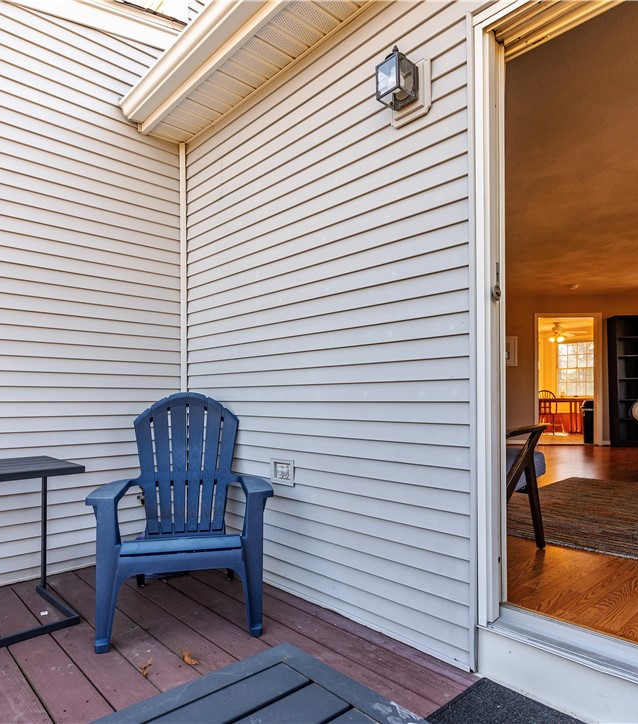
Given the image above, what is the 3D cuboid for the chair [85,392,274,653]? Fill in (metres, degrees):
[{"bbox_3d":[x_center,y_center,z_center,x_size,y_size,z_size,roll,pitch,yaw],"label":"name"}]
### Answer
[{"bbox_3d":[-0.598,0.619,2.200,0.690,0.950,0.800,1,-3,-12],"label":"chair"}]

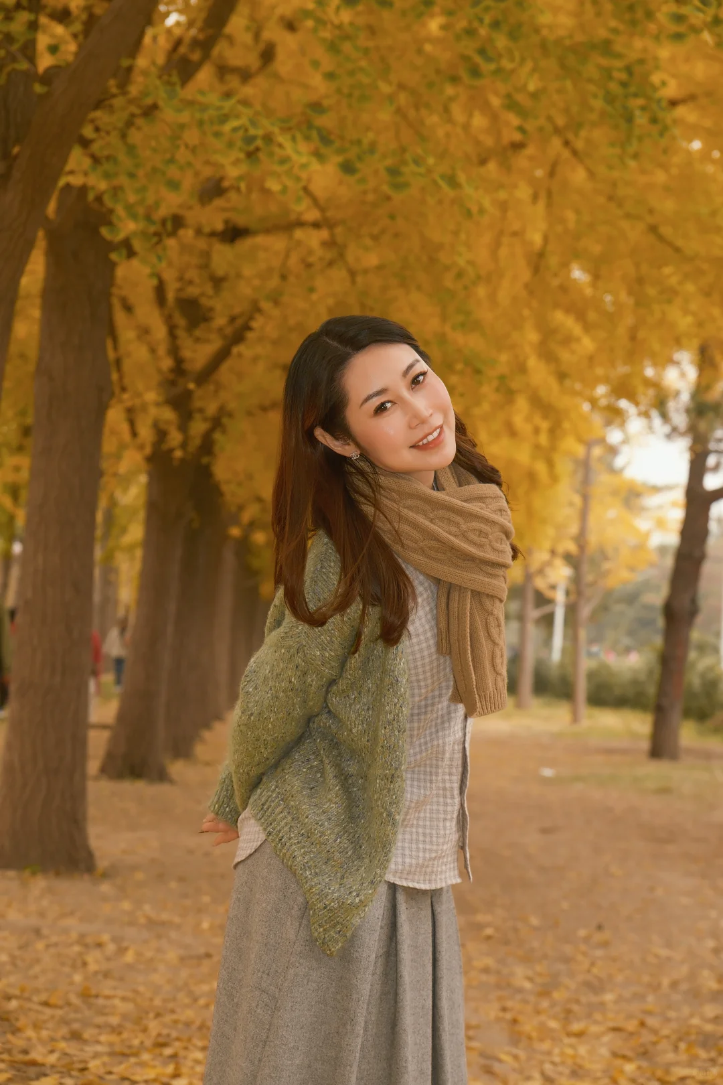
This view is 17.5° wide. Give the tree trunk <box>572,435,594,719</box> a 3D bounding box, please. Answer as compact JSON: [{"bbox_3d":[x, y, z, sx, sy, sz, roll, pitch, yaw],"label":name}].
[{"bbox_3d":[2.949,0.520,31.263,0.292,3.768,0.240,0,-2,0],"label":"tree trunk"}]

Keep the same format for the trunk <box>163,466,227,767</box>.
[{"bbox_3d":[-1.613,0.630,22.134,0.612,2.775,0.550,0,-2,0],"label":"trunk"}]

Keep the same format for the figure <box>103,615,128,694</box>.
[{"bbox_3d":[-5.328,2.401,50.843,0.520,1.667,0.400,-2,-3,45],"label":"figure"}]

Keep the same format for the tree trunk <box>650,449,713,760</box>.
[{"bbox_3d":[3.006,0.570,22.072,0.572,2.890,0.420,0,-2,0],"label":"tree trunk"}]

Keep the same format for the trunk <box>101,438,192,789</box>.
[{"bbox_3d":[-1.745,0.531,18.861,0.684,2.695,0.600,0,-2,0],"label":"trunk"}]

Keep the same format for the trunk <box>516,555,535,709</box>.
[{"bbox_3d":[2.679,1.460,38.374,0.305,2.492,0.270,0,-2,0],"label":"trunk"}]

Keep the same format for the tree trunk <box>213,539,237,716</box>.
[{"bbox_3d":[-1.963,1.201,33.378,0.400,2.586,0.400,0,-2,0],"label":"tree trunk"}]

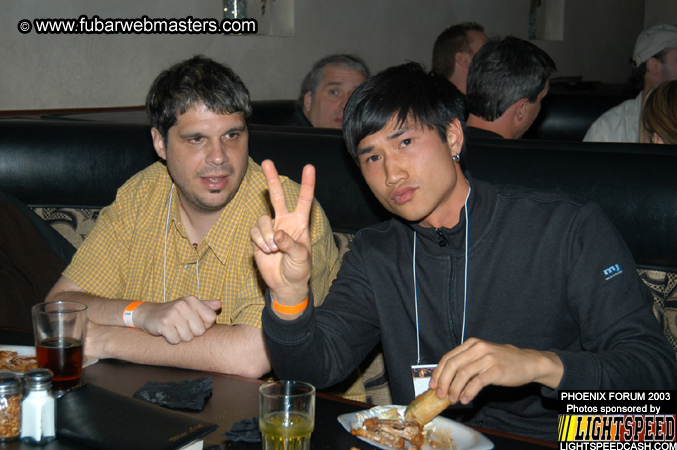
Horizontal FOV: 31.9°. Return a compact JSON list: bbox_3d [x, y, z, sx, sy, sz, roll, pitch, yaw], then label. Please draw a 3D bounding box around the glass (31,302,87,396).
[{"bbox_3d":[-0.405,0.181,1.720,0.081,0.124,0.081,0,8,0],"label":"glass"}]

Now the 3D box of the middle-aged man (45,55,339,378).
[{"bbox_3d":[-0.265,0.326,2.028,0.580,1.210,0.670,3,9,21],"label":"middle-aged man"}]

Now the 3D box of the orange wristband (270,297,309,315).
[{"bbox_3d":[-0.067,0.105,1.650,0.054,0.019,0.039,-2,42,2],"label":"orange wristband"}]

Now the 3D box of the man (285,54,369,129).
[{"bbox_3d":[-0.010,0.151,3.226,0.520,1.220,0.680,-1,8,-5],"label":"man"}]

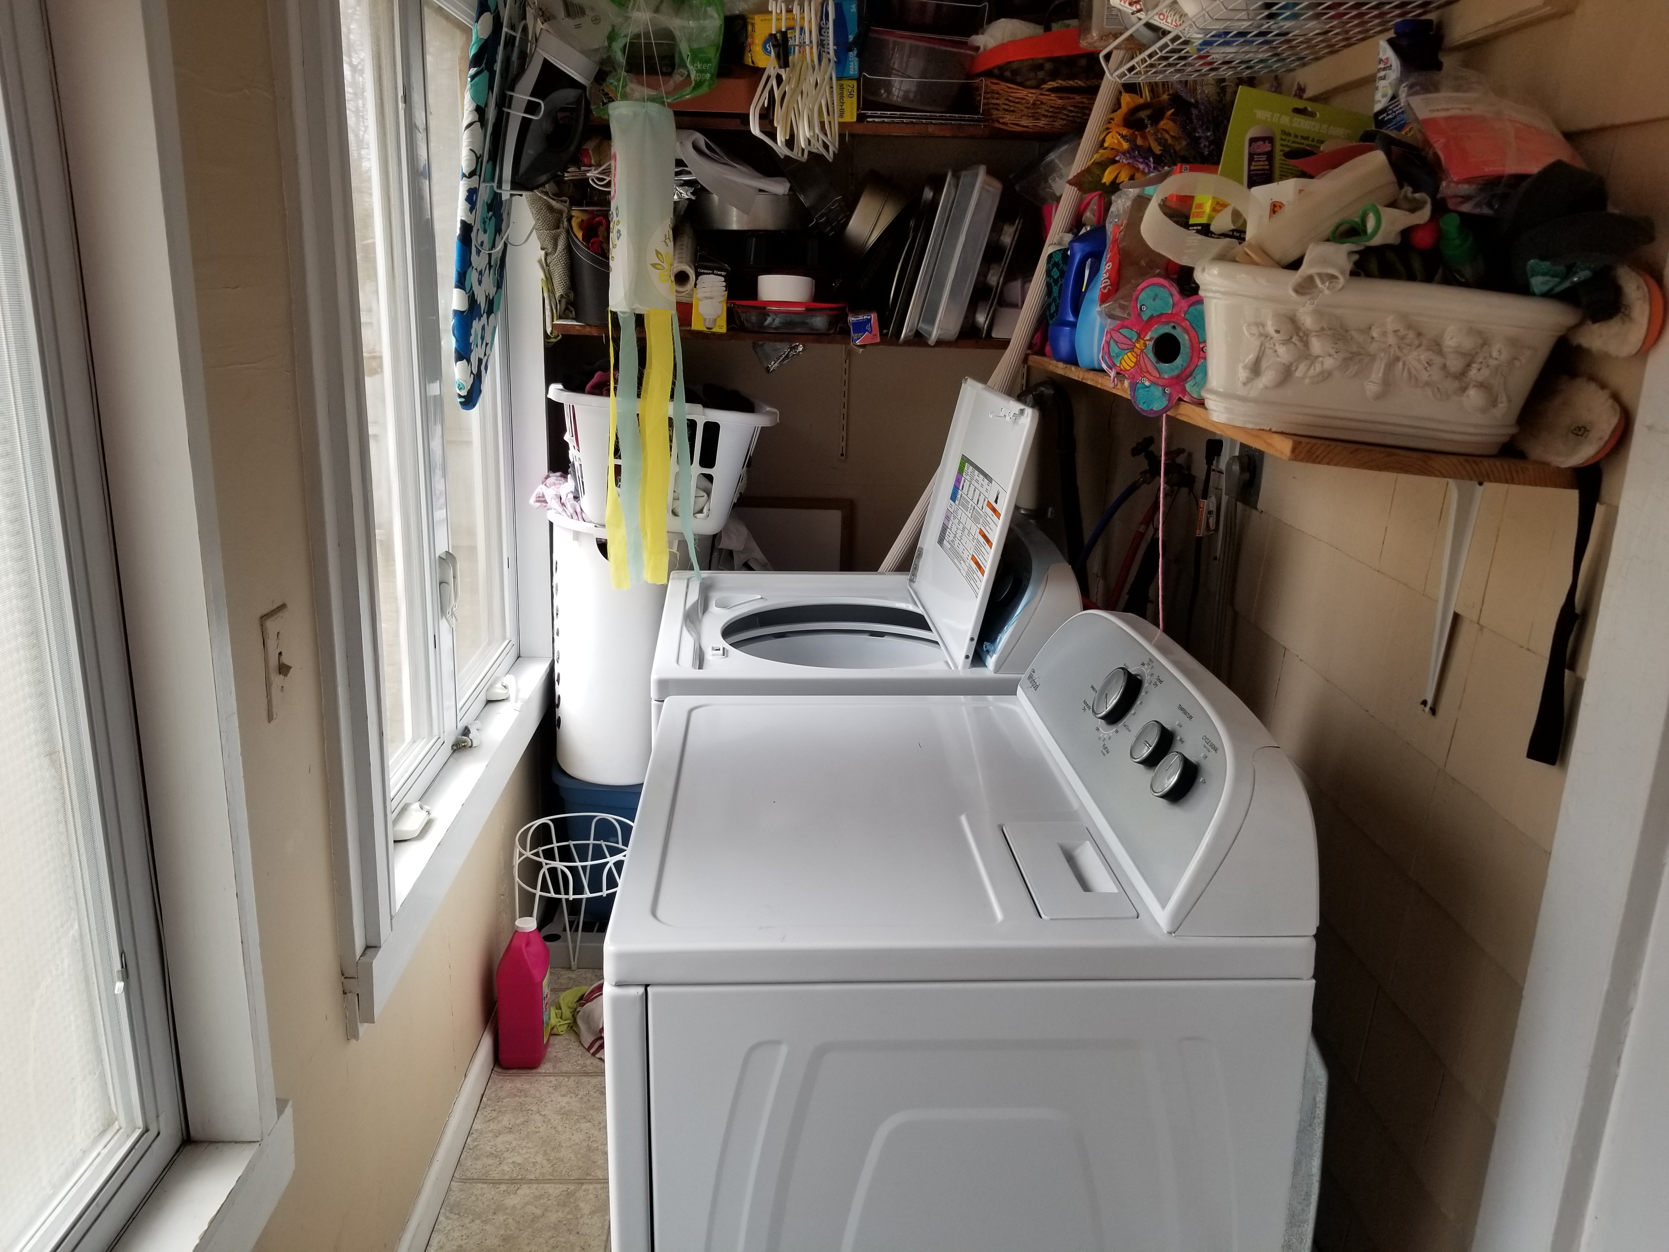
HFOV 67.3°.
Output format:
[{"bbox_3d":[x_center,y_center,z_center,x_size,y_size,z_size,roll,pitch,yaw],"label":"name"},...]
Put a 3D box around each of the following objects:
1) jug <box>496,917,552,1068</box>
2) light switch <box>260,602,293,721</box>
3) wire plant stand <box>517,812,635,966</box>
[{"bbox_3d":[-0.618,0.713,2.495,0.095,0.295,0.125,1,15,-3],"label":"jug"},{"bbox_3d":[-0.603,0.040,1.375,0.018,0.115,0.070,1,15,-3],"label":"light switch"},{"bbox_3d":[-0.541,0.626,2.664,0.260,0.380,0.260,1,15,-3],"label":"wire plant stand"}]

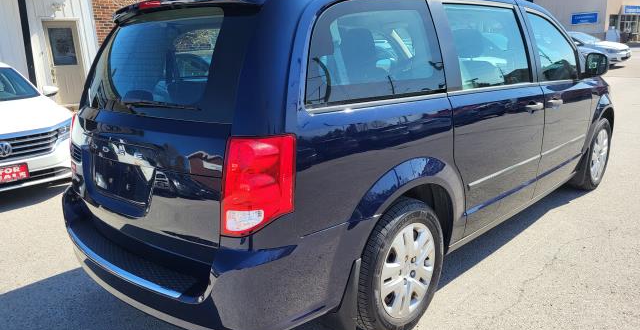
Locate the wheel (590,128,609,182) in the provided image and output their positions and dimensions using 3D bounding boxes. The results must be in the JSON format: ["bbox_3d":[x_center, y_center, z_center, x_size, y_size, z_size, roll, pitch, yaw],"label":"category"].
[{"bbox_3d":[2.533,-0.098,4.460,0.150,0.465,0.465,11,19,43],"label":"wheel"}]

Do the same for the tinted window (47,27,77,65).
[{"bbox_3d":[-6.482,-2.975,12.100,0.590,0.940,0.050,-12,16,-35],"label":"tinted window"}]

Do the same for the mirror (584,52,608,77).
[{"bbox_3d":[2.071,-0.745,3.575,0.200,0.190,0.130,11,19,43],"label":"mirror"}]

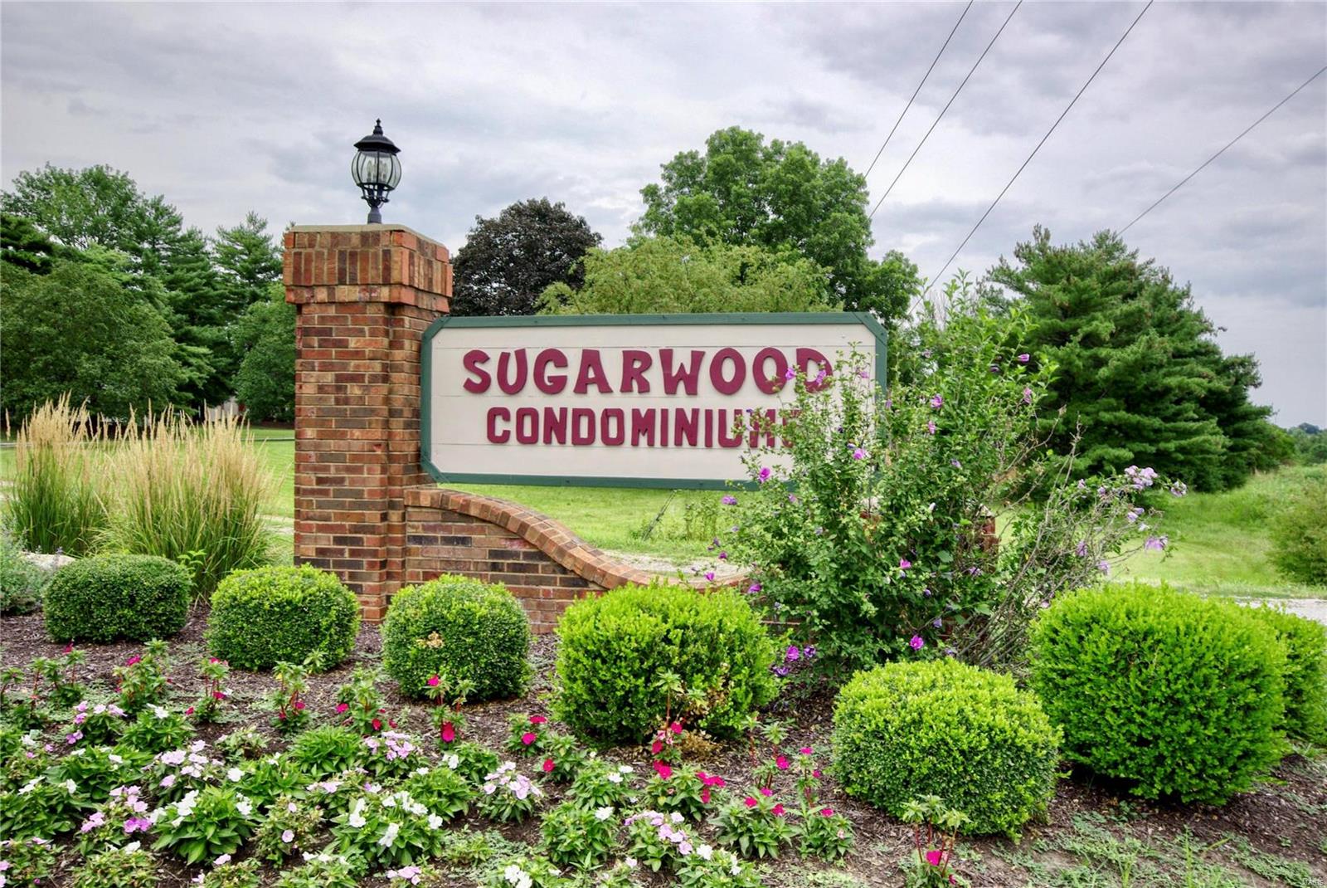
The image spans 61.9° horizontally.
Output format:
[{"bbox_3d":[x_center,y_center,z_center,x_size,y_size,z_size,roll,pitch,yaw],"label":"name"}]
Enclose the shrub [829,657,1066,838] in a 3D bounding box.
[{"bbox_3d":[1.029,1.038,4.030,0.810,0.505,0.800,1,1,11],"label":"shrub"}]

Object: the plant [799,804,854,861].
[{"bbox_3d":[0.470,1.118,3.186,0.158,0.160,0.158,1,1,0],"label":"plant"}]

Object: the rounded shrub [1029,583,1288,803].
[{"bbox_3d":[2.004,0.928,4.480,1.000,0.750,0.980,1,1,19],"label":"rounded shrub"}]

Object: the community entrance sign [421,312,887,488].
[{"bbox_3d":[-0.113,-0.239,6.330,2.735,0.987,0.080,1,1,13],"label":"community entrance sign"}]

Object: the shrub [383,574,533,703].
[{"bbox_3d":[-0.906,0.842,4.880,0.619,0.516,0.619,1,1,0],"label":"shrub"}]

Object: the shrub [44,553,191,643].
[{"bbox_3d":[-3.043,0.811,6.170,0.800,0.415,0.780,1,1,-11],"label":"shrub"}]

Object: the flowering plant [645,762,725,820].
[{"bbox_3d":[0.065,1.093,3.490,0.245,0.173,0.245,1,1,0],"label":"flowering plant"}]

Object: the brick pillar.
[{"bbox_3d":[-1.781,-0.114,6.732,0.738,2.280,0.738,1,1,11],"label":"brick pillar"}]

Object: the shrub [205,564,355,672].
[{"bbox_3d":[-1.809,0.830,5.304,0.641,0.481,0.641,1,1,0],"label":"shrub"}]

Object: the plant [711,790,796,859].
[{"bbox_3d":[0.284,1.184,3.470,0.270,0.190,0.260,1,1,6],"label":"plant"}]

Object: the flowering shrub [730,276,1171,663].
[{"bbox_3d":[1.316,0.244,5.100,2.050,1.940,1.600,1,1,14],"label":"flowering shrub"}]

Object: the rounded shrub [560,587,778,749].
[{"bbox_3d":[0.016,0.907,4.870,0.940,0.585,0.880,1,1,9],"label":"rounded shrub"}]

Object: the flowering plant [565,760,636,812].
[{"bbox_3d":[-0.203,1.097,3.558,0.229,0.153,0.229,1,1,0],"label":"flowering plant"}]

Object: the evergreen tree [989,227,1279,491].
[{"bbox_3d":[12.504,-2.331,29.500,7.500,6.950,7.000,1,1,0],"label":"evergreen tree"}]

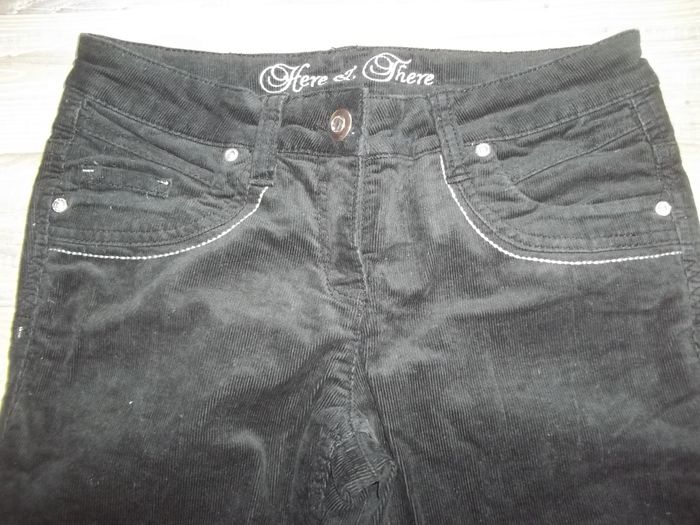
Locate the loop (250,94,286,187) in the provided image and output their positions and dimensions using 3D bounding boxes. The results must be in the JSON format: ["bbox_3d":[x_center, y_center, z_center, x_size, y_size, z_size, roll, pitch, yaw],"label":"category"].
[{"bbox_3d":[-0.051,-0.076,0.403,0.013,0.008,0.069,3,62,2],"label":"loop"}]

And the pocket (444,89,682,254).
[{"bbox_3d":[0.125,-0.056,0.396,0.131,0.022,0.122,0,62,0],"label":"pocket"}]

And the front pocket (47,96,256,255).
[{"bbox_3d":[-0.115,-0.053,0.395,0.116,0.022,0.116,0,62,0],"label":"front pocket"}]

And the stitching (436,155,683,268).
[{"bbox_3d":[0.119,-0.031,0.381,0.132,0.014,0.077,0,62,0],"label":"stitching"}]

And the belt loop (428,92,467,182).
[{"bbox_3d":[0.061,-0.079,0.405,0.013,0.008,0.068,-3,62,-2],"label":"belt loop"}]

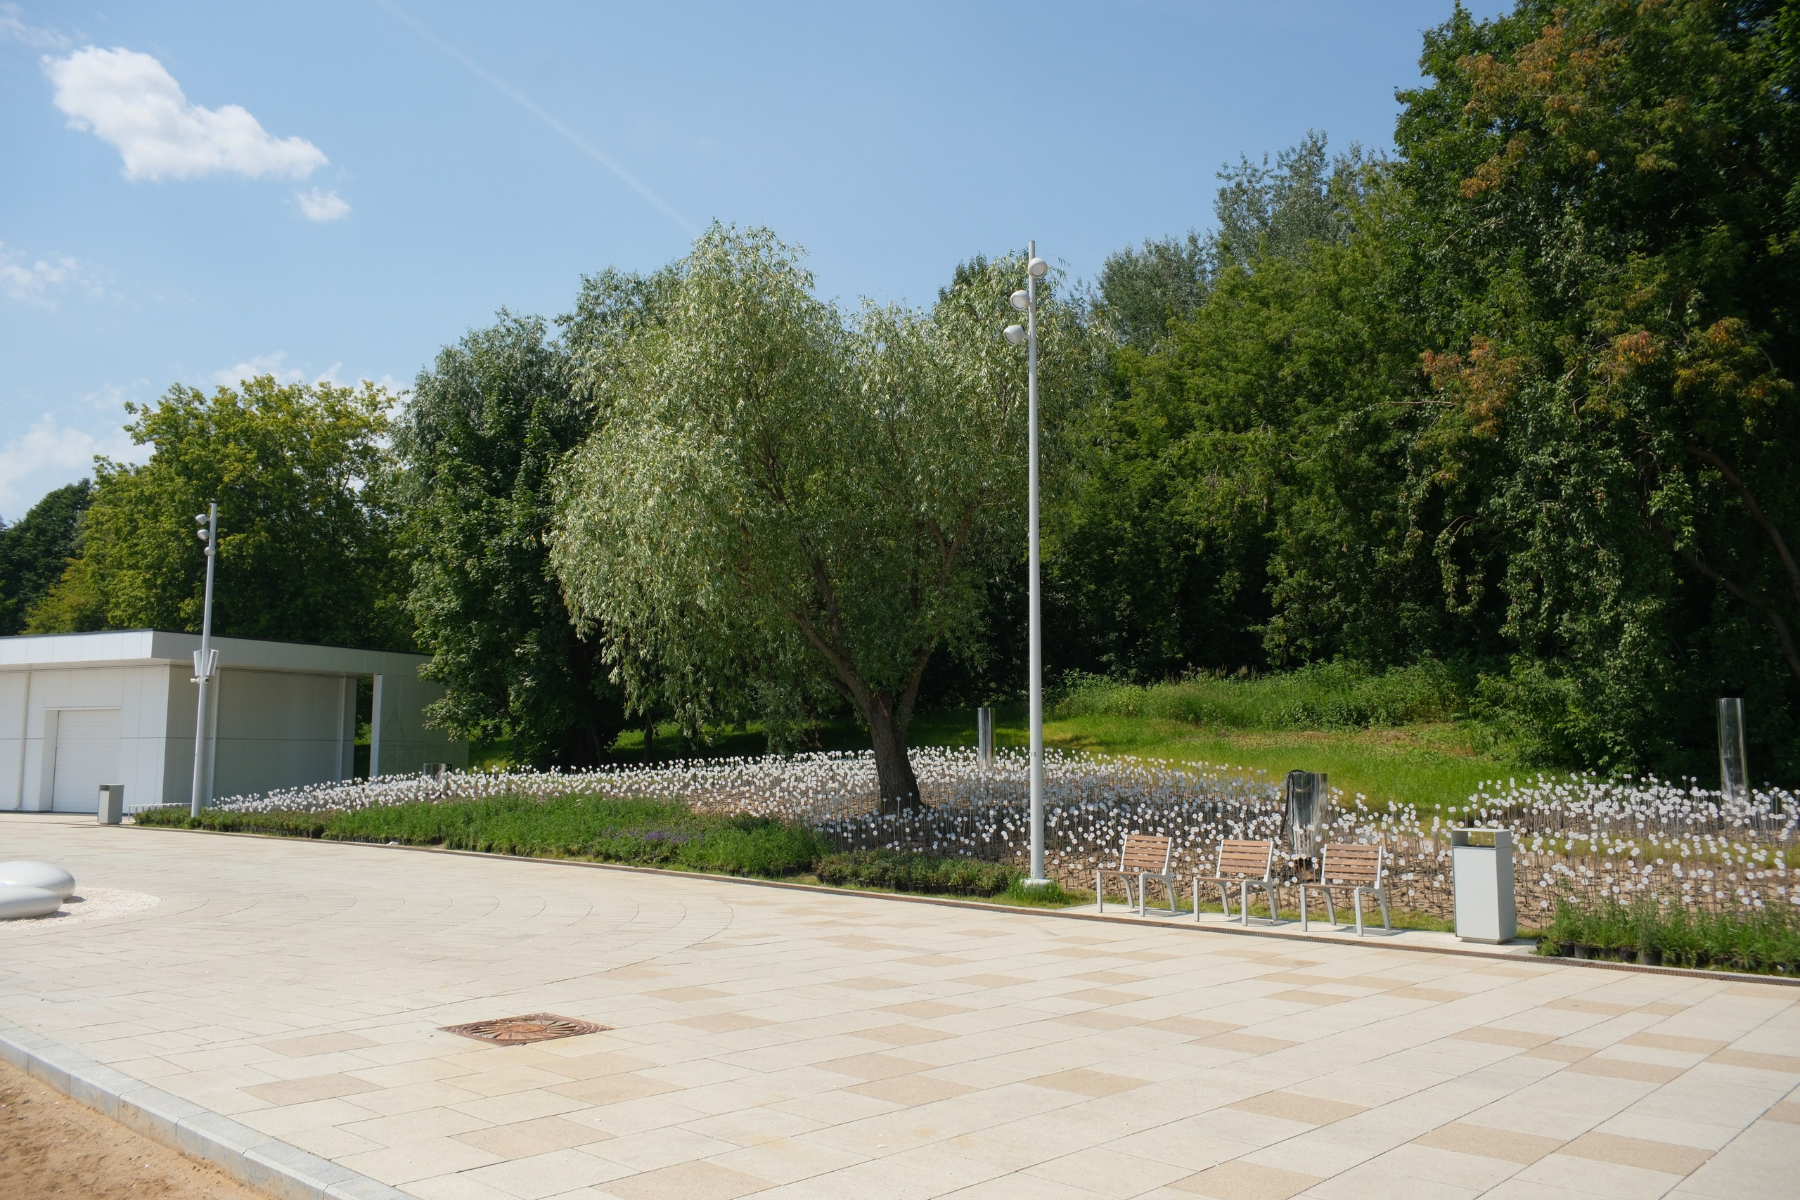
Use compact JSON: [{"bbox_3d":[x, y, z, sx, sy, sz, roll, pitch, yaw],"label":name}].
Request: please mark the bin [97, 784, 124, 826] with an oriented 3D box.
[{"bbox_3d":[-20.712,5.390,35.465,0.400,1.000,0.410,-3,-7,25],"label":"bin"}]

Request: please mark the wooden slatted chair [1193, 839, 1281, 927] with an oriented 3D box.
[{"bbox_3d":[3.588,3.007,14.414,0.600,0.830,0.710,-6,-9,41],"label":"wooden slatted chair"}]

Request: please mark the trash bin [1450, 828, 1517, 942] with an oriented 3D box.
[{"bbox_3d":[5.514,2.699,12.740,0.400,1.010,0.430,-6,-9,42],"label":"trash bin"}]

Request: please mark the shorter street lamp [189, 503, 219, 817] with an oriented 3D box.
[{"bbox_3d":[-19.071,1.608,36.786,0.650,8.750,0.600,-4,-8,32],"label":"shorter street lamp"}]

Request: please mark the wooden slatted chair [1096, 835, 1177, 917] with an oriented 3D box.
[{"bbox_3d":[2.608,3.033,14.830,0.600,0.790,0.650,-6,-9,42],"label":"wooden slatted chair"}]

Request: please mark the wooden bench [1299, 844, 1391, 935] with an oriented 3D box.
[{"bbox_3d":[4.319,2.803,13.070,0.590,0.790,0.650,-6,-9,42],"label":"wooden bench"}]

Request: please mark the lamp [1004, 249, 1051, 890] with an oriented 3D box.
[{"bbox_3d":[1.760,-0.614,18.214,0.600,8.750,0.600,-6,-9,42],"label":"lamp"}]

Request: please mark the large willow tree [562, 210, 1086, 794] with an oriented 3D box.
[{"bbox_3d":[-1.549,-1.646,25.630,10.000,11.300,9.600,0,-6,0],"label":"large willow tree"}]

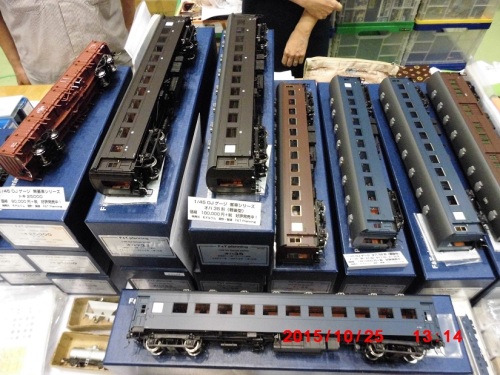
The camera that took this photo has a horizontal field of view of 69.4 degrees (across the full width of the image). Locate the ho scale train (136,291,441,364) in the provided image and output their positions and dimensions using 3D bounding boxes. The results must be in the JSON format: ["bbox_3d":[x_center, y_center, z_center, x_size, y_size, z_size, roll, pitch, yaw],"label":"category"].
[{"bbox_3d":[0.049,0.206,0.541,0.436,0.063,0.086,1,51,1],"label":"ho scale train"}]

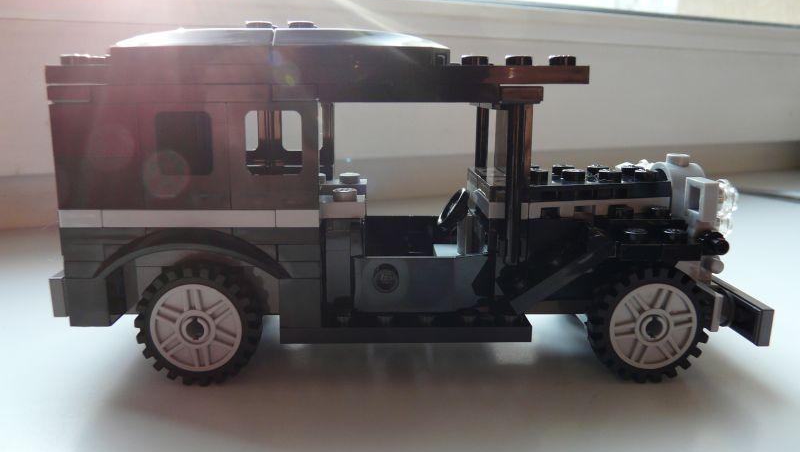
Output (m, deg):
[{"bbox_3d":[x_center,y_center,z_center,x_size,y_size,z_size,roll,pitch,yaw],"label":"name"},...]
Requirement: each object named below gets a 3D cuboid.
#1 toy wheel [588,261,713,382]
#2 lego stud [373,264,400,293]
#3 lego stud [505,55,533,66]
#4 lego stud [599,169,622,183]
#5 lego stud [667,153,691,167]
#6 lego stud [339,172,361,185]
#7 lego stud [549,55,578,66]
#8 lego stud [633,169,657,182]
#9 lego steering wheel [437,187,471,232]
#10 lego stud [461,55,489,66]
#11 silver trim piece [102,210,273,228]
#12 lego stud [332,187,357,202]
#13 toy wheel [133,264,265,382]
[{"bbox_3d":[0.052,0.020,0.137,0.024,0.024,0.008,0,10,1],"label":"toy wheel"},{"bbox_3d":[-0.003,0.010,0.122,0.005,0.005,0.002,0,11,0],"label":"lego stud"},{"bbox_3d":[0.022,-0.030,0.117,0.005,0.002,0.005,0,10,1],"label":"lego stud"},{"bbox_3d":[0.046,-0.011,0.140,0.005,0.002,0.005,0,10,1],"label":"lego stud"},{"bbox_3d":[0.060,-0.014,0.140,0.005,0.002,0.005,0,11,0],"label":"lego stud"},{"bbox_3d":[-0.012,-0.011,0.158,0.005,0.002,0.005,0,10,1],"label":"lego stud"},{"bbox_3d":[0.029,-0.030,0.117,0.005,0.002,0.005,0,10,1],"label":"lego stud"},{"bbox_3d":[0.053,-0.011,0.140,0.005,0.002,0.005,0,10,1],"label":"lego stud"},{"bbox_3d":[0.012,-0.004,0.147,0.003,0.010,0.010,37,9,-6],"label":"lego steering wheel"},{"bbox_3d":[0.014,-0.030,0.117,0.005,0.002,0.005,0,11,0],"label":"lego stud"},{"bbox_3d":[-0.039,-0.002,0.123,0.032,0.003,0.008,0,11,0],"label":"silver trim piece"},{"bbox_3d":[-0.011,-0.006,0.133,0.005,0.002,0.005,0,10,1],"label":"lego stud"},{"bbox_3d":[-0.040,0.019,0.132,0.024,0.024,0.008,0,11,0],"label":"toy wheel"}]

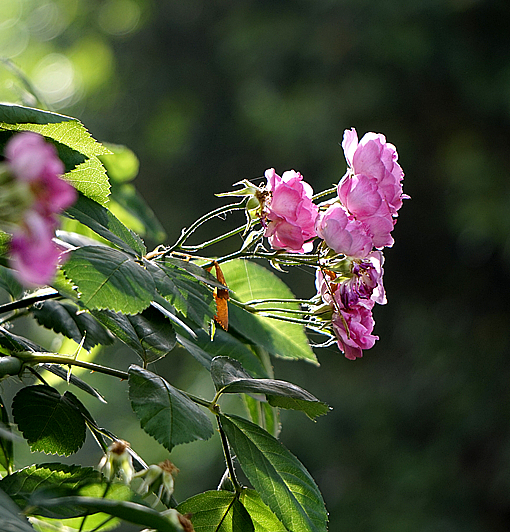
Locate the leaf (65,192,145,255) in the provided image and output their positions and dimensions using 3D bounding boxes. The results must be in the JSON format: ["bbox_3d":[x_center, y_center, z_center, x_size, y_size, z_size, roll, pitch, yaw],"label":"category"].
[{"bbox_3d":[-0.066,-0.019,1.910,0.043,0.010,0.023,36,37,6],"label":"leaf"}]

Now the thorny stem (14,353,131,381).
[{"bbox_3d":[-0.074,0.041,1.800,0.049,0.006,0.007,11,0,0],"label":"thorny stem"}]

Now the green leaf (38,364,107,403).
[{"bbox_3d":[-0.075,0.048,1.820,0.034,0.006,0.018,29,9,7],"label":"green leaf"}]

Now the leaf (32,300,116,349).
[{"bbox_3d":[-0.075,0.024,1.830,0.040,0.009,0.024,25,39,9],"label":"leaf"}]

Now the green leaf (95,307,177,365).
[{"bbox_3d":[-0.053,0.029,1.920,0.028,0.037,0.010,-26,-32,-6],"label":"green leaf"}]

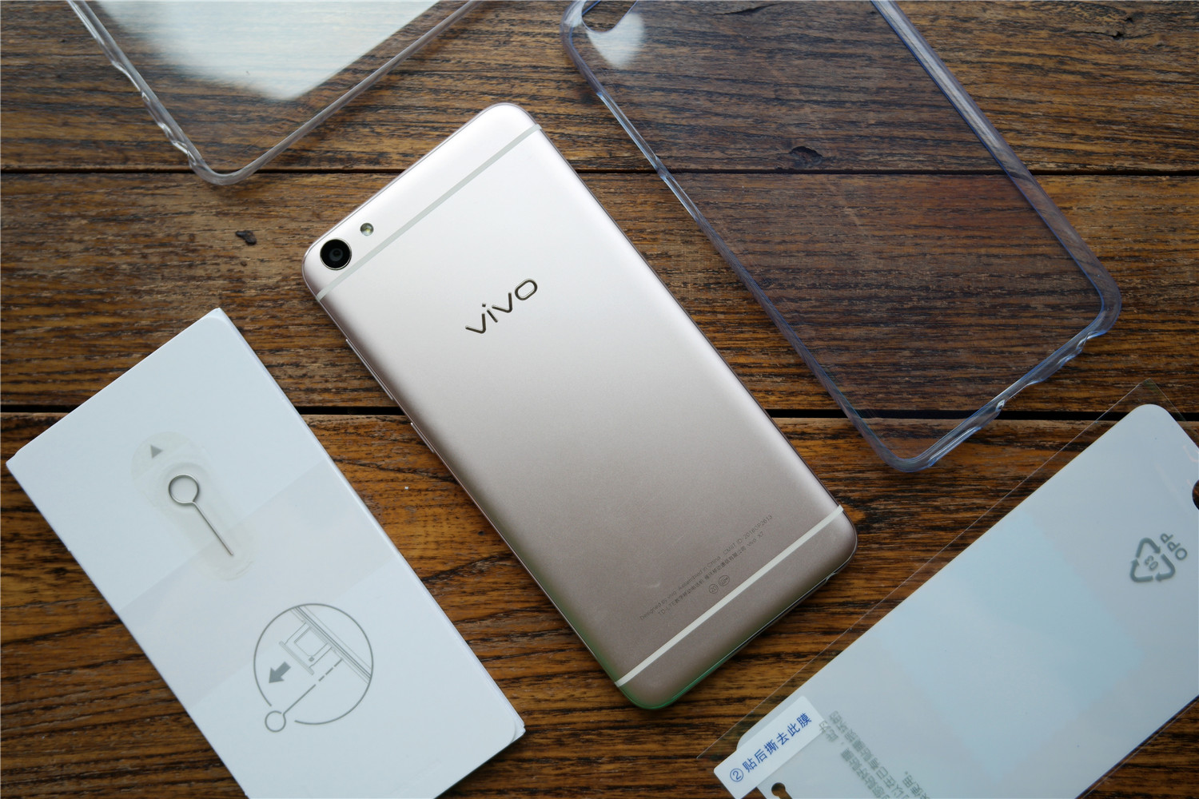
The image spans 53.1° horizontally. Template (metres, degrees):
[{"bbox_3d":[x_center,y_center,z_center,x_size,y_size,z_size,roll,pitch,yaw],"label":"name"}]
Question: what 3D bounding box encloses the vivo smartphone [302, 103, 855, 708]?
[{"bbox_3d":[-0.005,0.001,0.302,0.072,0.007,0.147,-38,88,0],"label":"vivo smartphone"}]

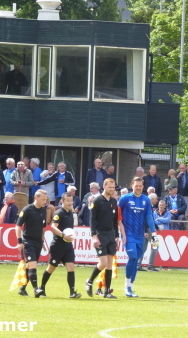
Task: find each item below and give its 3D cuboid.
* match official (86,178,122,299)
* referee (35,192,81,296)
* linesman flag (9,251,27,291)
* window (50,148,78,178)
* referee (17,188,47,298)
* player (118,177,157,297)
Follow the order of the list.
[{"bbox_3d":[0.142,1.102,54.400,0.550,1.880,0.550,2,0,-40],"label":"match official"},{"bbox_3d":[-0.565,1.211,54.400,0.530,1.680,0.700,3,-1,-38],"label":"referee"},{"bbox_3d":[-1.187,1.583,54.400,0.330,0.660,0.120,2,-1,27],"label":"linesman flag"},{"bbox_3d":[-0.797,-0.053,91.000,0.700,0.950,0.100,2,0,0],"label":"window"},{"bbox_3d":[-0.982,1.177,54.400,0.520,1.710,0.480,3,-1,-41],"label":"referee"},{"bbox_3d":[0.682,1.099,55.300,0.620,1.930,0.460,2,-1,-16],"label":"player"}]

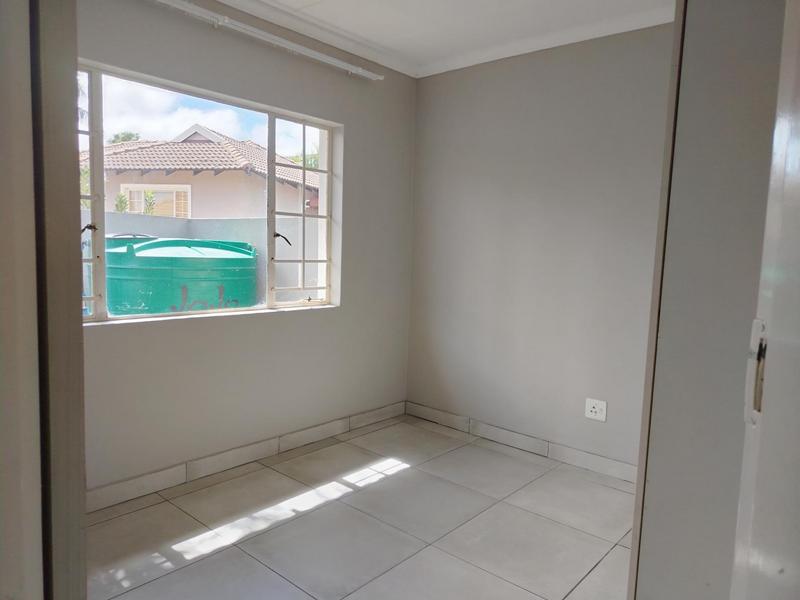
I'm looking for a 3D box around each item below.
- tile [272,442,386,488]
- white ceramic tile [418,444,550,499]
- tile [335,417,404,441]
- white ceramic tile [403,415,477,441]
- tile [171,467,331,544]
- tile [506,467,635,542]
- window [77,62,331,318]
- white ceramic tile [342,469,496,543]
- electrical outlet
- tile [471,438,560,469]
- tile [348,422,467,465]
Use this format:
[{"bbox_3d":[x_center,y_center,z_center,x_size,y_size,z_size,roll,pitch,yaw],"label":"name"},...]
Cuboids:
[{"bbox_3d":[-0.345,0.991,3.260,0.596,0.012,0.596,7,7,41],"label":"tile"},{"bbox_3d":[0.501,1.016,3.321,0.596,0.012,0.596,7,7,41],"label":"white ceramic tile"},{"bbox_3d":[-0.199,0.928,3.972,0.113,0.012,0.668,7,7,41],"label":"tile"},{"bbox_3d":[0.279,0.941,4.023,0.656,0.012,0.170,7,7,41],"label":"white ceramic tile"},{"bbox_3d":[-0.739,1.019,2.807,0.596,0.012,0.596,7,7,41],"label":"tile"},{"bbox_3d":[0.953,1.070,2.931,0.596,0.012,0.596,7,7,41],"label":"tile"},{"bbox_3d":[-1.079,-0.514,3.032,0.090,1.182,1.860,7,7,41],"label":"window"},{"bbox_3d":[0.107,1.044,2.869,0.596,0.012,0.596,7,7,41],"label":"white ceramic tile"},{"bbox_3d":[1.174,0.660,3.332,0.118,0.115,0.015,7,7,41],"label":"electrical outlet"},{"bbox_3d":[0.754,0.998,3.613,0.596,0.012,0.170,7,7,41],"label":"tile"},{"bbox_3d":[0.048,0.962,3.712,0.596,0.012,0.596,7,7,41],"label":"tile"}]

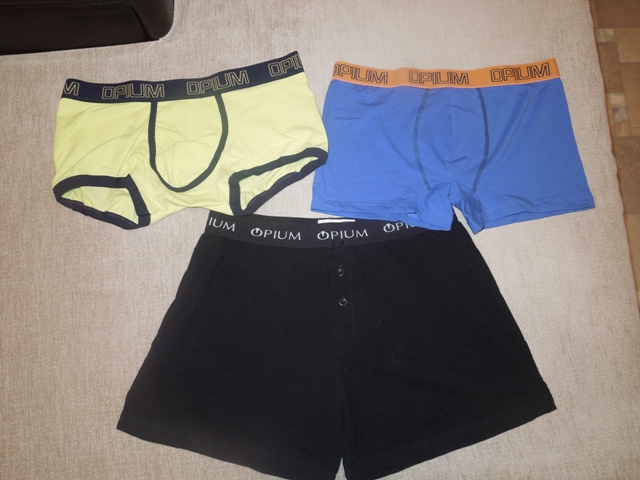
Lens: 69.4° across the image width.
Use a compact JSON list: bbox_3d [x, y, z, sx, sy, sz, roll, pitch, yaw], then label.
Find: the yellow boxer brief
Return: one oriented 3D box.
[{"bbox_3d":[-0.196,-0.156,0.691,0.409,0.025,0.267,-5,77,-1],"label":"yellow boxer brief"}]

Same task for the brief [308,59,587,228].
[{"bbox_3d":[0.193,-0.148,0.689,0.414,0.025,0.284,-1,77,0],"label":"brief"}]

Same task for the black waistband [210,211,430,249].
[{"bbox_3d":[0.011,-0.019,0.659,0.355,0.020,0.056,-1,77,0],"label":"black waistband"}]

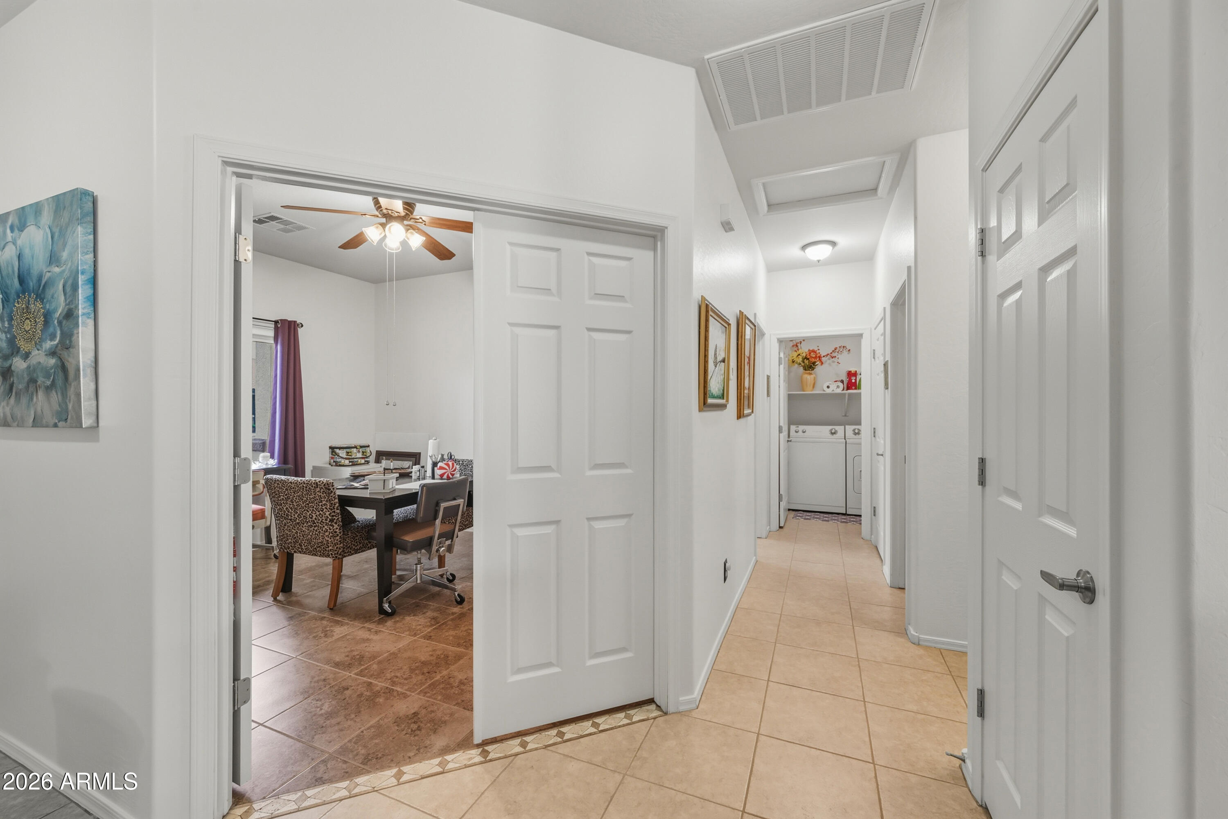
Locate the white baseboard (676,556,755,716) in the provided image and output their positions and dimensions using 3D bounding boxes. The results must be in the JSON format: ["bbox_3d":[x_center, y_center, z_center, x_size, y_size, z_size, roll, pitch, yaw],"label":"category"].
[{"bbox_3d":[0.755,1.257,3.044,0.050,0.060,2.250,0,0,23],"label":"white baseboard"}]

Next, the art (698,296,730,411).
[{"bbox_3d":[0.545,-0.249,2.477,0.042,0.530,0.680,0,0,23],"label":"art"}]

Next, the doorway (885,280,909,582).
[{"bbox_3d":[1.907,0.251,3.104,0.130,2.070,0.790,0,0,23],"label":"doorway"}]

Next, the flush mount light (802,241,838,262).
[{"bbox_3d":[1.820,-1.383,4.232,0.285,0.148,0.285,0,0,23],"label":"flush mount light"}]

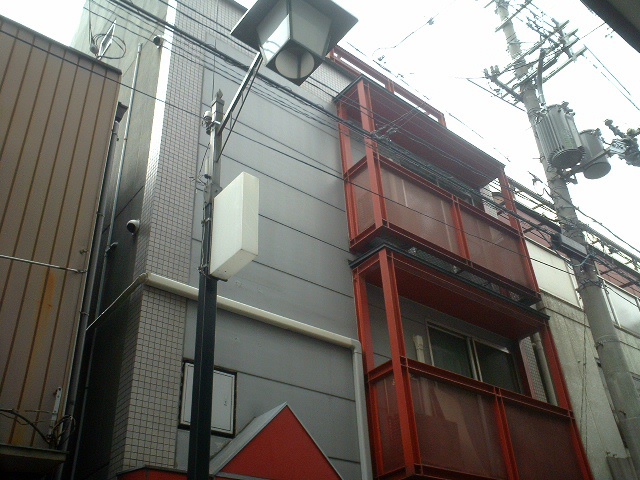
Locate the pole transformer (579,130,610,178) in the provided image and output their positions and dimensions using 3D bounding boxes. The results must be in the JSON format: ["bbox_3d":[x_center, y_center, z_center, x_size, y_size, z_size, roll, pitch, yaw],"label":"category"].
[{"bbox_3d":[4.546,-1.453,10.861,0.420,0.770,0.450,27,-44,-37],"label":"pole transformer"}]

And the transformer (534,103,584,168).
[{"bbox_3d":[3.926,-1.685,10.609,0.580,0.960,0.560,-3,-34,0],"label":"transformer"}]

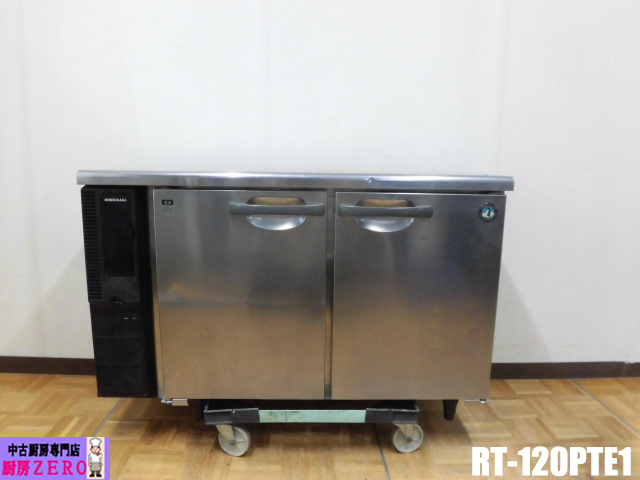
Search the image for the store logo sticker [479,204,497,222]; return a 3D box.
[{"bbox_3d":[0.466,-0.074,1.234,0.049,0.050,0.004,1,9,-1],"label":"store logo sticker"}]

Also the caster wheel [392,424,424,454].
[{"bbox_3d":[0.267,0.596,1.339,0.096,0.096,0.030,-3,9,-22],"label":"caster wheel"}]

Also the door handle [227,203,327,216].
[{"bbox_3d":[-0.116,-0.082,1.210,0.263,0.033,0.034,1,9,-1],"label":"door handle"}]

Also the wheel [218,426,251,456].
[{"bbox_3d":[-0.251,0.593,1.312,0.096,0.096,0.030,4,9,18],"label":"wheel"}]

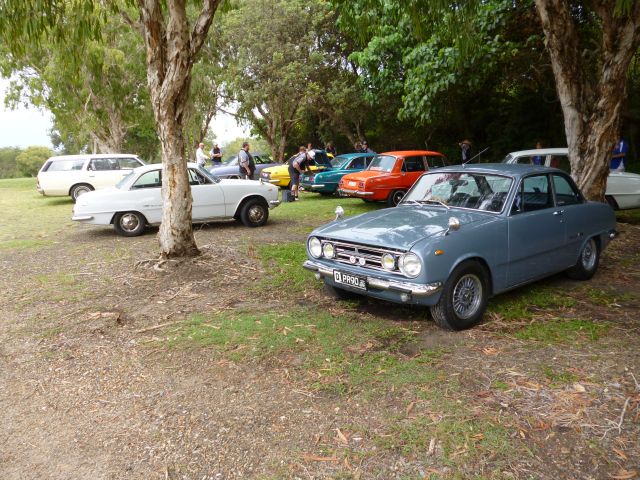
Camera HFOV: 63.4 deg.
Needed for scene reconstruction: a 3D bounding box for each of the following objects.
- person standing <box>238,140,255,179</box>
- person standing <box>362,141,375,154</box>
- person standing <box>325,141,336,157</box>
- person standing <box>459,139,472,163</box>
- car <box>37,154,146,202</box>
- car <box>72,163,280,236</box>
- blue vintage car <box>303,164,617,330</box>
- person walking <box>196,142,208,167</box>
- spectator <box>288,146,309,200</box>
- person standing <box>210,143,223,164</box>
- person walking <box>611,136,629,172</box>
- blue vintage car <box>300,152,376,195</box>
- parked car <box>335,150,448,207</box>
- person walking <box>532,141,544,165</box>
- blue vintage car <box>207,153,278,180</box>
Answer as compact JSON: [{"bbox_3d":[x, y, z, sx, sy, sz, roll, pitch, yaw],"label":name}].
[{"bbox_3d":[-2.073,-1.932,14.953,0.450,1.750,0.550,0,10,7],"label":"person standing"},{"bbox_3d":[1.761,-2.804,19.351,0.500,1.720,0.380,6,13,36],"label":"person standing"},{"bbox_3d":[0.417,-2.973,20.451,0.480,1.720,0.360,0,10,6],"label":"person standing"},{"bbox_3d":[4.808,-2.457,17.152,0.350,1.740,0.500,-4,11,-17],"label":"person standing"},{"bbox_3d":[-6.231,-1.930,16.145,4.200,1.420,1.600,-4,10,-16],"label":"car"},{"bbox_3d":[-2.785,-0.893,10.389,4.000,1.330,1.500,-5,11,-22],"label":"car"},{"bbox_3d":[1.768,-0.146,5.588,4.000,1.330,1.500,-10,13,-39],"label":"blue vintage car"},{"bbox_3d":[-4.450,-2.763,19.754,0.420,1.750,0.500,-5,11,-21],"label":"person walking"},{"bbox_3d":[-0.494,-1.913,15.221,0.750,1.450,0.550,-6,11,-25],"label":"spectator"},{"bbox_3d":[-4.141,-2.983,20.954,0.520,1.750,0.380,2,11,17],"label":"person standing"},{"bbox_3d":[6.749,-1.586,11.853,0.420,1.760,0.500,-2,10,-9],"label":"person walking"},{"bbox_3d":[1.419,-2.064,16.477,4.000,1.360,1.500,-4,11,-17],"label":"blue vintage car"},{"bbox_3d":[2.497,-1.622,13.596,4.000,1.390,1.500,-7,12,-29],"label":"parked car"},{"bbox_3d":[7.205,-2.424,17.145,0.480,1.660,0.300,1,10,11],"label":"person walking"},{"bbox_3d":[-2.728,-2.810,20.909,4.080,1.340,1.530,-6,11,-26],"label":"blue vintage car"}]

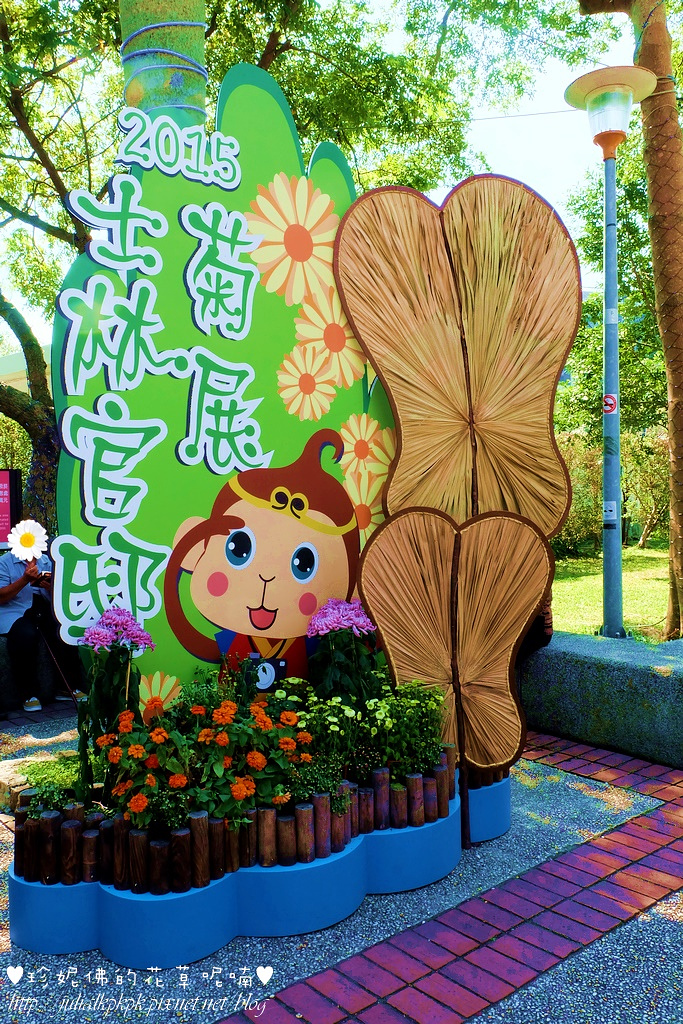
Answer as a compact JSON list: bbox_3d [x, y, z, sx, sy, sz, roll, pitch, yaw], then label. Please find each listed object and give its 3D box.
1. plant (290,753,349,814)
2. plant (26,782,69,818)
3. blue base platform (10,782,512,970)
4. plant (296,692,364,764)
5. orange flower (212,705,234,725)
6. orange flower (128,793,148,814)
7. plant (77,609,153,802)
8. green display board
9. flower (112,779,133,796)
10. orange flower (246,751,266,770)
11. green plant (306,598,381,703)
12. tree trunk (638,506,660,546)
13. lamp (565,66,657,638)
[{"bbox_3d":[-0.088,1.040,3.149,0.215,0.230,0.200,-1,1,-2],"label":"plant"},{"bbox_3d":[-1.083,1.067,3.039,0.145,0.135,0.140,-1,1,-20],"label":"plant"},{"bbox_3d":[-0.197,1.358,3.370,2.170,0.230,0.920,-2,1,-31],"label":"blue base platform"},{"bbox_3d":[-0.042,0.831,3.150,0.250,0.280,0.230,-1,1,-1],"label":"plant"},{"bbox_3d":[-0.433,0.744,3.030,0.077,0.066,0.055,-1,1,-8],"label":"orange flower"},{"bbox_3d":[-0.689,0.989,2.798,0.068,0.068,0.055,-1,1,-14],"label":"orange flower"},{"bbox_3d":[-0.848,0.726,3.080,0.270,0.740,0.250,-1,1,-16],"label":"plant"},{"bbox_3d":[-0.342,-0.320,3.374,1.615,2.990,0.090,-2,1,-31],"label":"green display board"},{"bbox_3d":[-0.759,0.955,2.860,0.066,0.058,0.055,-1,1,-15],"label":"flower"},{"bbox_3d":[-0.301,0.880,2.920,0.069,0.066,0.050,-1,1,-6],"label":"orange flower"},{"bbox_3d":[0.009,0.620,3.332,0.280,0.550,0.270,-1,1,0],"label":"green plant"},{"bbox_3d":[6.273,0.295,16.800,0.400,0.800,0.270,0,1,20],"label":"tree trunk"},{"bbox_3d":[1.881,-1.053,5.743,0.610,3.830,0.610,0,1,18],"label":"lamp"}]

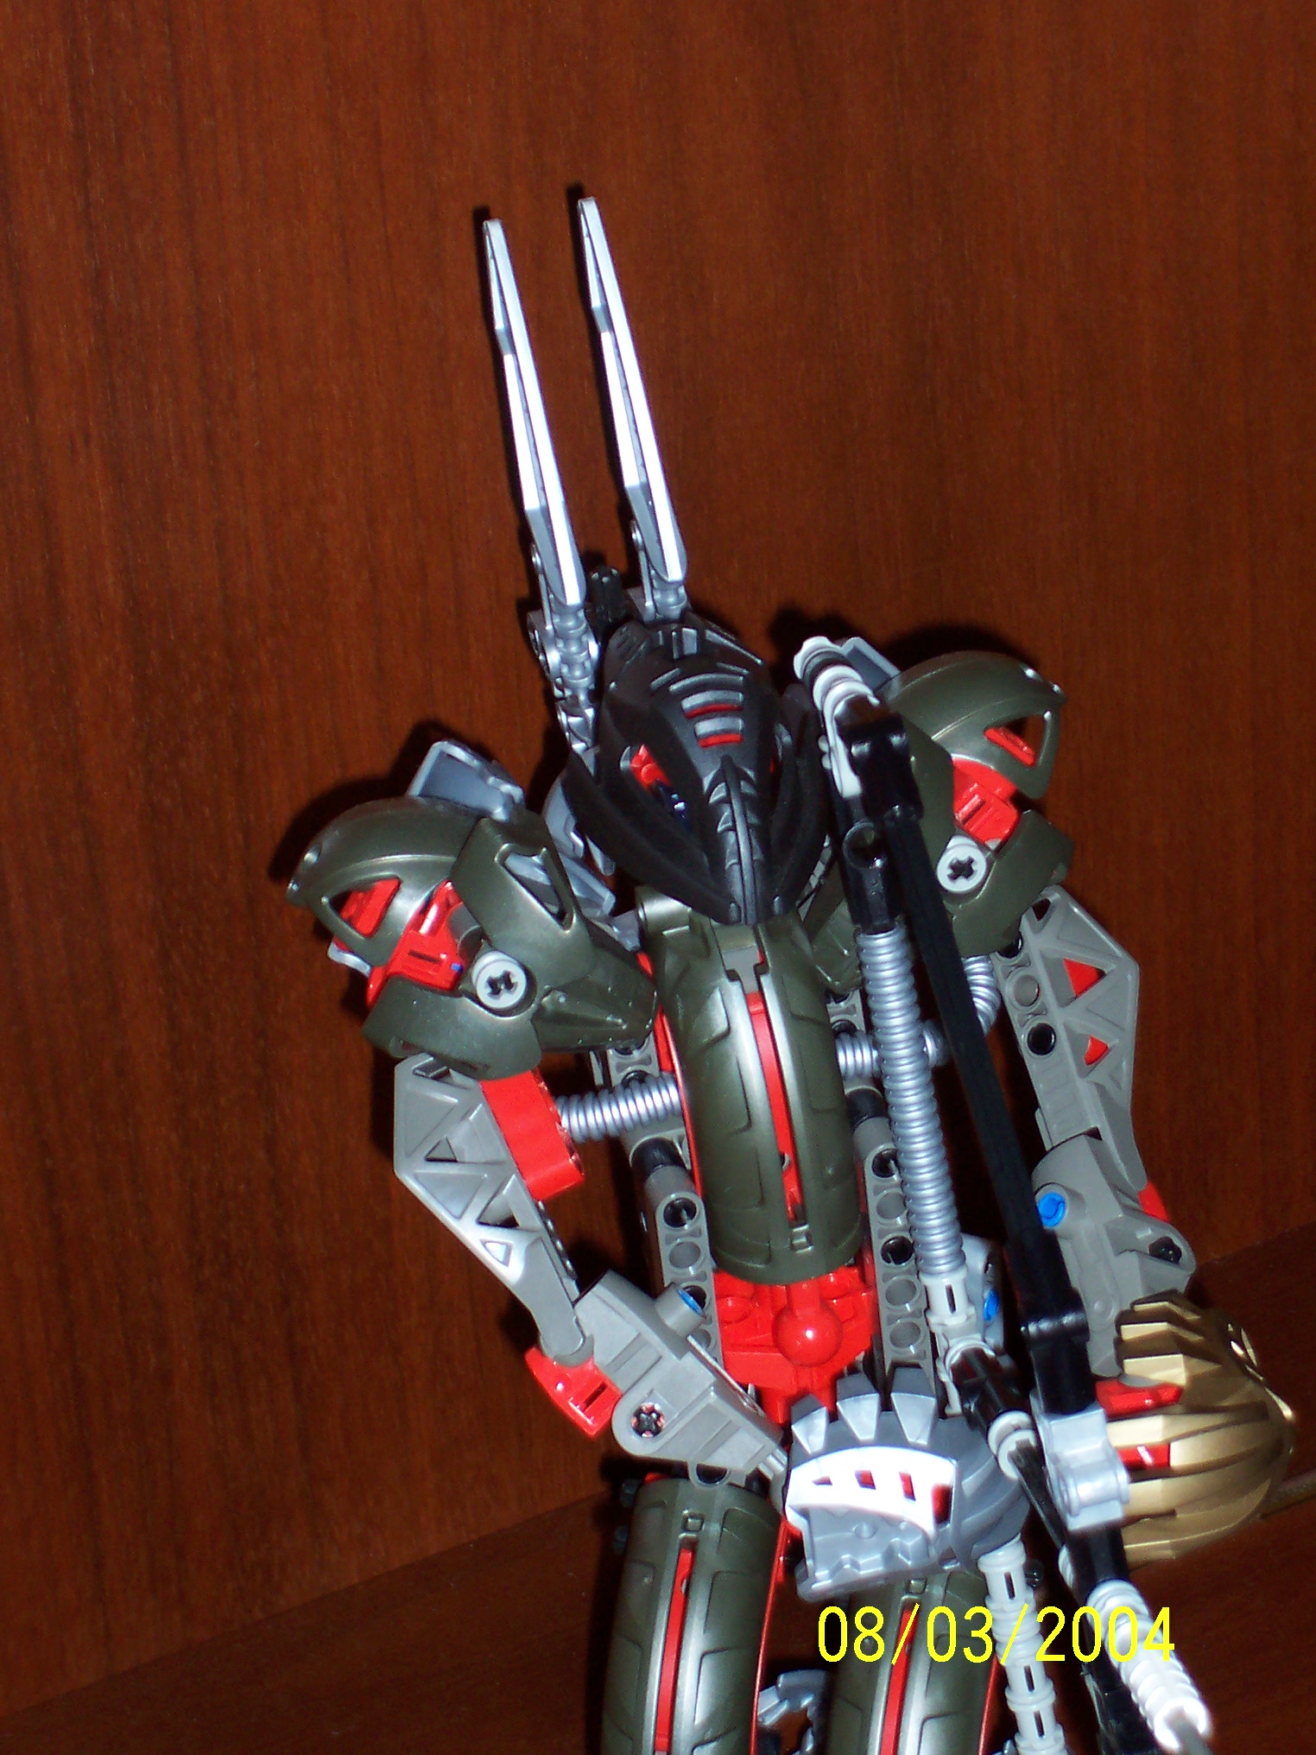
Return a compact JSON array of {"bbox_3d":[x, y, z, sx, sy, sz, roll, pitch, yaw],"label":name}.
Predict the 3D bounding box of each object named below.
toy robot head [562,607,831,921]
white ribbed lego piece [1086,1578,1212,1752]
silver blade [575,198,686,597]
[{"bbox_3d":[0.006,-0.017,0.807,0.037,0.039,0.031,-14,31,-12],"label":"toy robot head"},{"bbox_3d":[0.066,0.106,0.760,0.008,0.008,0.025,-28,52,0],"label":"white ribbed lego piece"},{"bbox_3d":[-0.004,-0.069,0.802,0.004,0.060,0.011,-20,27,-13],"label":"silver blade"}]

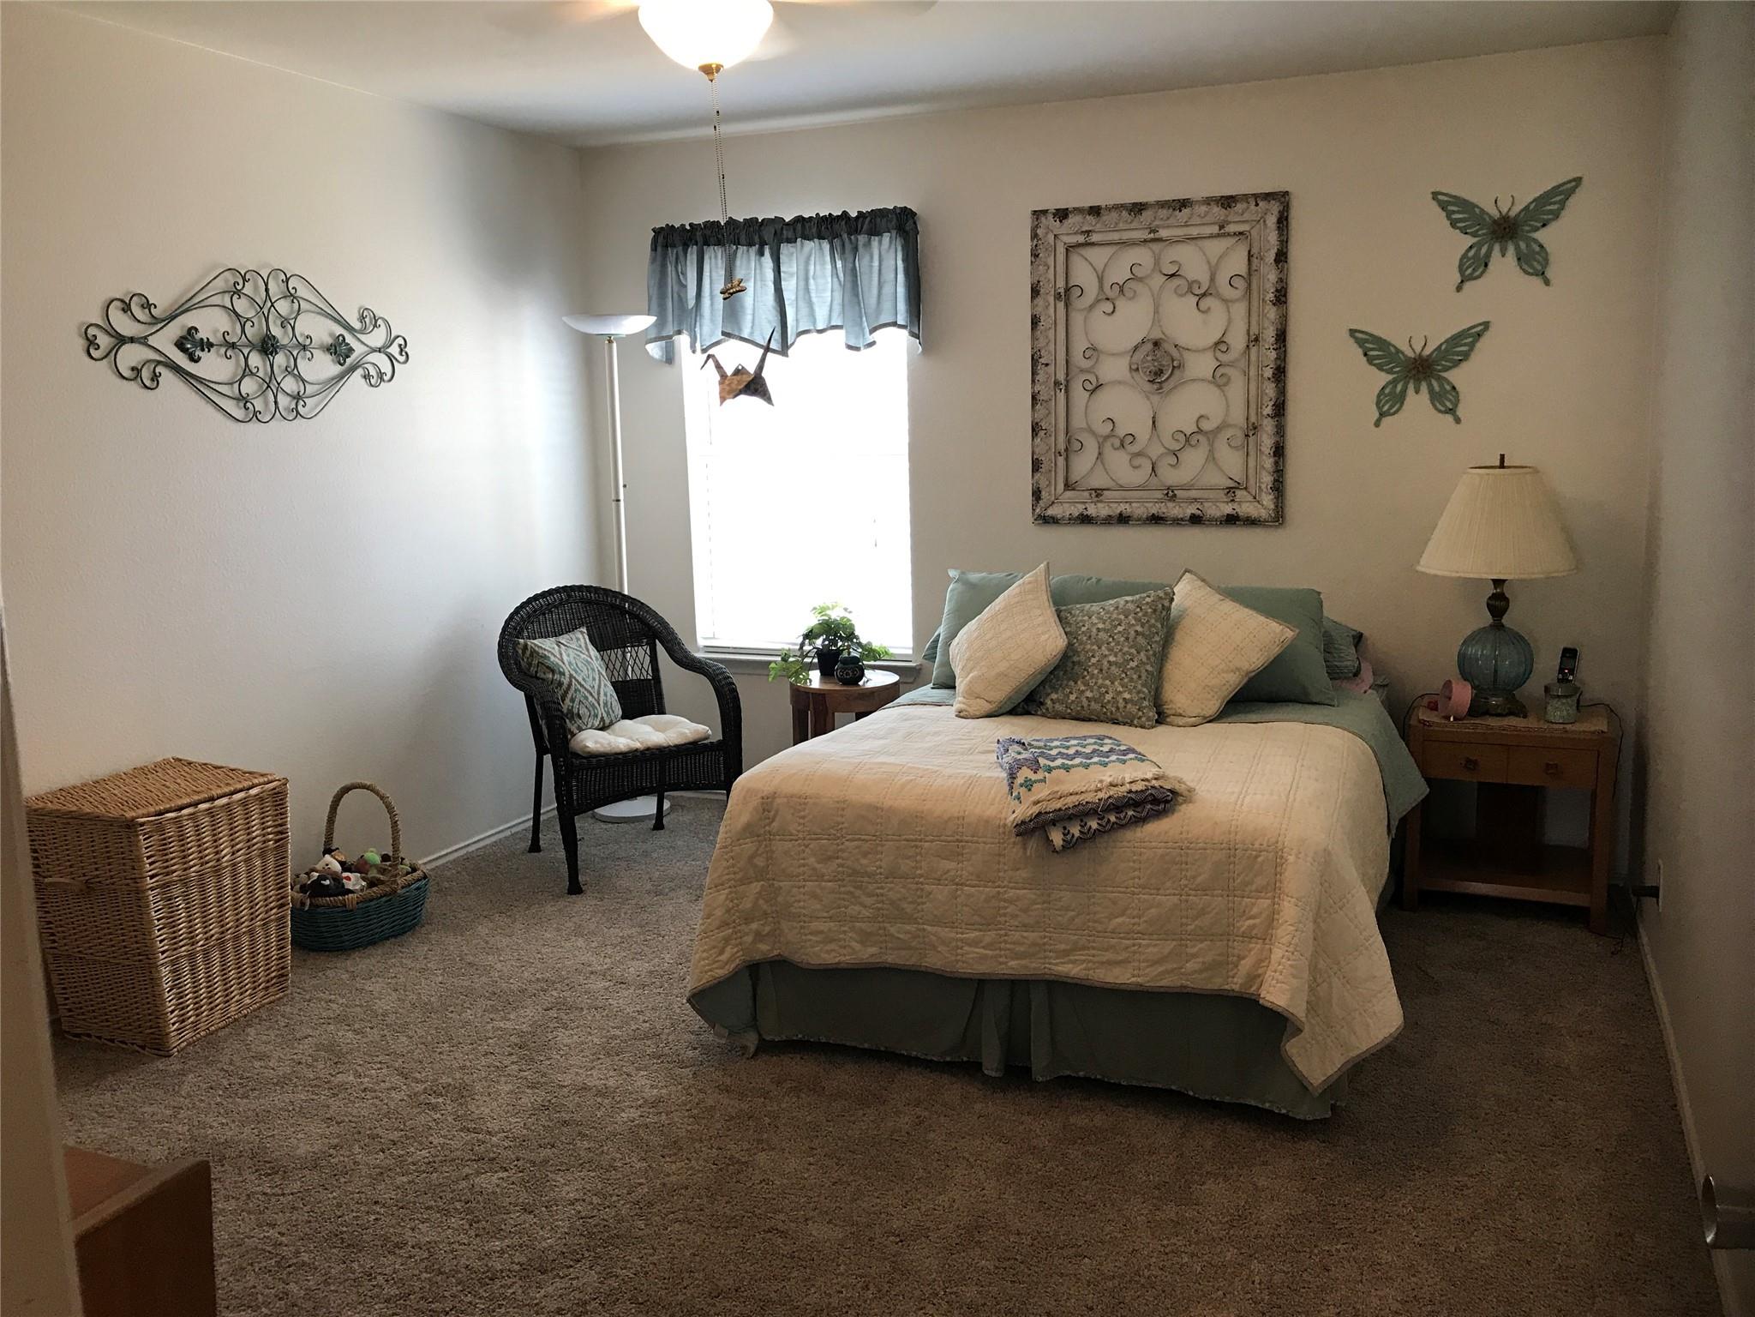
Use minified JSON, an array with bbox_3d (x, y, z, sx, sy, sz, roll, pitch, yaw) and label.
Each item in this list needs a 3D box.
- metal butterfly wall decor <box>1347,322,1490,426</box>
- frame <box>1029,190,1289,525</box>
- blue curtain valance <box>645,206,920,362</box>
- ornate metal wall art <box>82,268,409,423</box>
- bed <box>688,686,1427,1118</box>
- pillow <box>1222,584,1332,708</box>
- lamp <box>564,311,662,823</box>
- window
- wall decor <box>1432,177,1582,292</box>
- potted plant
[{"bbox_3d":[1.698,-0.890,4.479,0.415,0.309,0.030,3,11,24],"label":"metal butterfly wall decor"},{"bbox_3d":[0.882,-0.928,4.518,0.813,1.010,0.040,3,11,24],"label":"frame"},{"bbox_3d":[-0.349,-1.289,4.964,1.060,0.475,0.100,3,11,24],"label":"blue curtain valance"},{"bbox_3d":[-1.725,-0.882,4.015,0.045,0.430,1.150,3,11,24],"label":"ornate metal wall art"},{"bbox_3d":[0.689,0.515,4.124,1.591,0.648,1.925,3,11,24],"label":"bed"},{"bbox_3d":[1.130,-0.063,4.547,0.669,0.425,0.162,3,-17,24],"label":"pillow"},{"bbox_3d":[-0.954,-0.316,5.229,0.345,1.835,0.345,3,11,24],"label":"lamp"},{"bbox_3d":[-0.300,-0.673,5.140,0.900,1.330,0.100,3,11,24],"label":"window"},{"bbox_3d":[1.790,-1.207,4.062,0.390,0.295,0.035,3,11,24],"label":"wall decor"},{"bbox_3d":[-0.159,-0.056,4.903,0.400,0.270,0.340,3,11,24],"label":"potted plant"}]

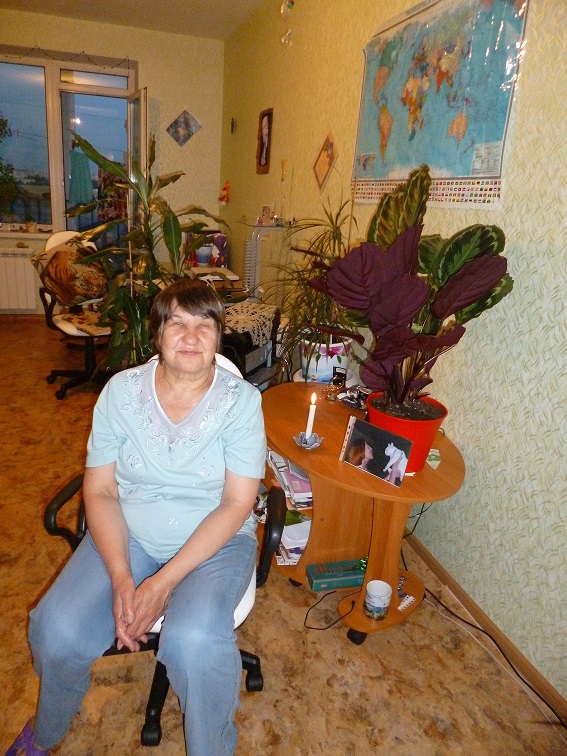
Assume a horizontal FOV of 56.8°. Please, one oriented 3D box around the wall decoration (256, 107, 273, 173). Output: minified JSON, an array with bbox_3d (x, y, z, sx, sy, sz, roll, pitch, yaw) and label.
[{"bbox_3d":[-0.154,-1.784,3.978,0.030,0.440,0.310,-2,20,-17],"label":"wall decoration"}]

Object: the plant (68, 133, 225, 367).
[{"bbox_3d":[-0.622,-0.278,2.477,0.700,1.480,0.650,-2,20,-17],"label":"plant"}]

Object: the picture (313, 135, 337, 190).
[{"bbox_3d":[0.224,-1.180,2.862,0.020,0.290,0.310,-2,20,-17],"label":"picture"}]

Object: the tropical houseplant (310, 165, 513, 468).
[{"bbox_3d":[0.342,-0.122,1.358,0.550,0.790,0.480,-2,20,-17],"label":"tropical houseplant"}]

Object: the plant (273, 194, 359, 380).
[{"bbox_3d":[0.156,-0.377,2.306,0.470,0.820,0.450,-2,20,-17],"label":"plant"}]

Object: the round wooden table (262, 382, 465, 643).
[{"bbox_3d":[0.202,0.457,1.837,0.600,0.620,0.900,-5,20,-23],"label":"round wooden table"}]

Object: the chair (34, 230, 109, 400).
[{"bbox_3d":[-1.334,-0.439,3.531,0.580,1.030,0.600,-13,25,-40],"label":"chair"}]

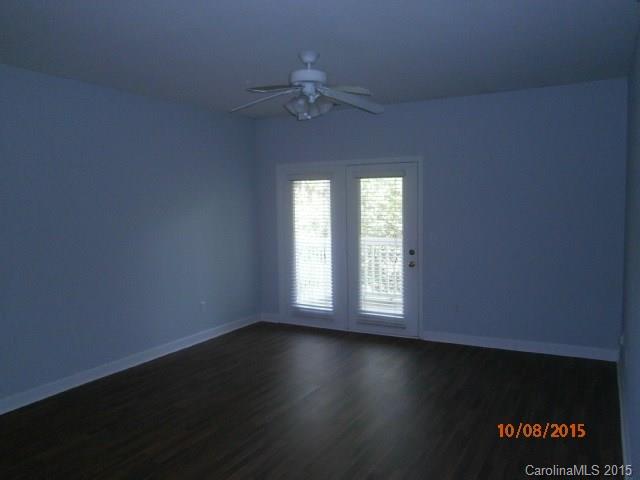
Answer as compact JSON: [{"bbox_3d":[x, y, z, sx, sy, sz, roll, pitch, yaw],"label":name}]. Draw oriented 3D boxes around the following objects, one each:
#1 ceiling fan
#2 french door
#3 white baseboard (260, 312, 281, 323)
[{"bbox_3d":[-0.088,-1.173,3.660,1.260,0.500,1.240,-1,5,0],"label":"ceiling fan"},{"bbox_3d":[0.316,0.087,6.038,1.950,2.100,0.100,2,5,30],"label":"french door"},{"bbox_3d":[-0.685,1.082,6.694,0.320,0.125,0.020,2,5,30],"label":"white baseboard"}]

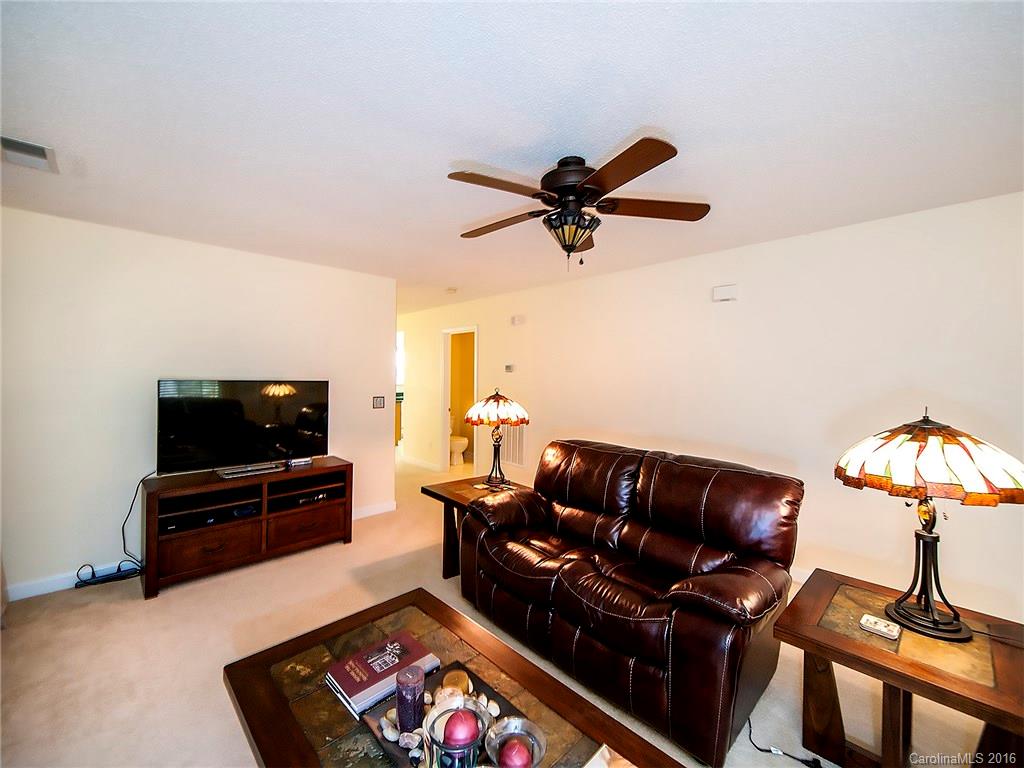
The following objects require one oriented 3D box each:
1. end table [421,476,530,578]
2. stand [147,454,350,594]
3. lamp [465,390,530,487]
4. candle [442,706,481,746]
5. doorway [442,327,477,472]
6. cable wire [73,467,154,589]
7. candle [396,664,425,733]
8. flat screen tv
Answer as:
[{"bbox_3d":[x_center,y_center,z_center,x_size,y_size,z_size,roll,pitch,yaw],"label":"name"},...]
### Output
[{"bbox_3d":[-0.245,1.064,3.067,0.625,0.585,0.605,0,1,-45],"label":"end table"},{"bbox_3d":[-1.945,0.999,3.163,1.297,0.678,0.370,0,1,-45],"label":"stand"},{"bbox_3d":[-0.116,0.404,3.231,0.506,0.734,0.506,1,1,0],"label":"lamp"},{"bbox_3d":[-0.115,0.800,0.950,0.082,0.088,0.082,1,1,0],"label":"candle"},{"bbox_3d":[-0.716,0.262,5.917,0.140,2.103,0.780,0,1,-45],"label":"doorway"},{"bbox_3d":[-2.658,0.986,2.789,0.400,0.700,0.170,0,1,-45],"label":"cable wire"},{"bbox_3d":[-0.269,0.835,1.099,0.072,0.125,0.072,1,1,0],"label":"candle"},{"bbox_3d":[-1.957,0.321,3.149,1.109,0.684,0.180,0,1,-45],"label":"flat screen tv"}]

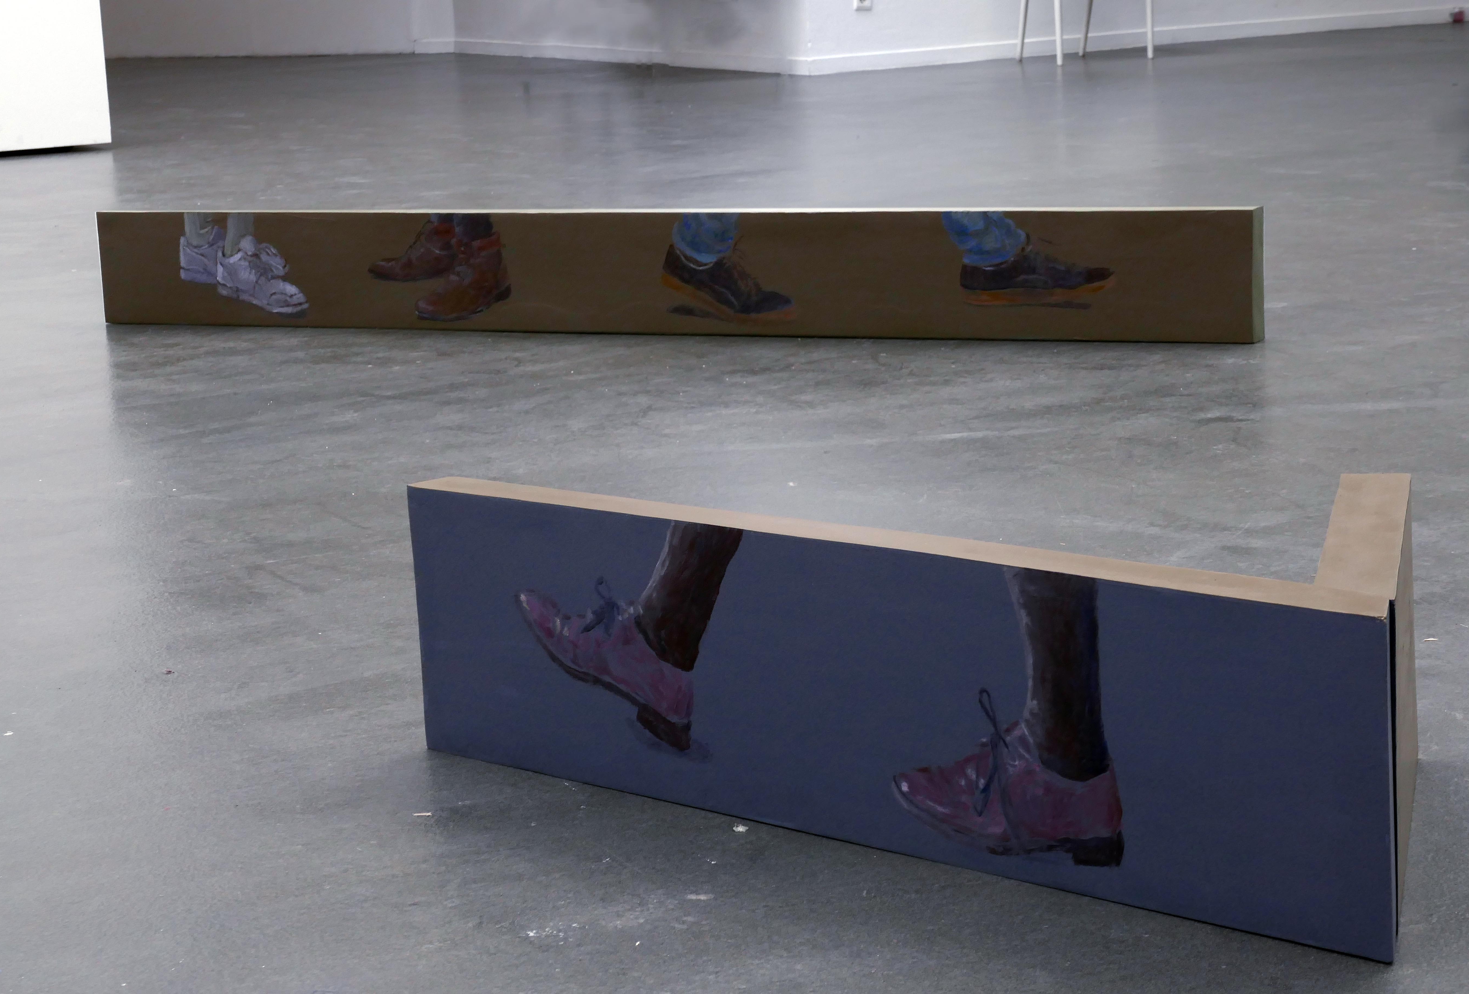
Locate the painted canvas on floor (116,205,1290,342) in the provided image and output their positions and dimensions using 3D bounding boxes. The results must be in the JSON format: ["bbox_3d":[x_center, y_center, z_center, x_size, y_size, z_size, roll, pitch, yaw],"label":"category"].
[{"bbox_3d":[-0.196,-0.423,6.278,2.479,0.227,0.053,3,12,29],"label":"painted canvas on floor"}]

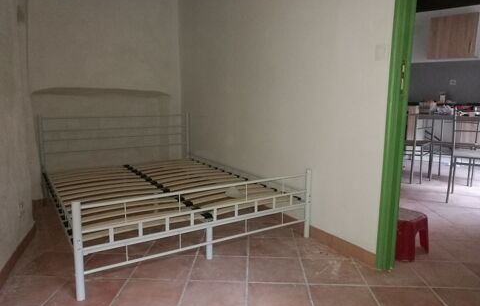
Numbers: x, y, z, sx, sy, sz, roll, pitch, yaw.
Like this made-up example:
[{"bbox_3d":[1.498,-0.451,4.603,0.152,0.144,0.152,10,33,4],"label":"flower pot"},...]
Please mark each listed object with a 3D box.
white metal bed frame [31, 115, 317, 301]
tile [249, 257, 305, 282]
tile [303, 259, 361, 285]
[{"bbox_3d":[-0.651,0.131,2.888,1.458,0.764,1.935,-5,11,-31],"label":"white metal bed frame"},{"bbox_3d":[0.202,0.657,2.096,0.305,0.010,0.303,1,9,2],"label":"tile"},{"bbox_3d":[0.512,0.662,2.083,0.305,0.010,0.303,1,9,2],"label":"tile"}]

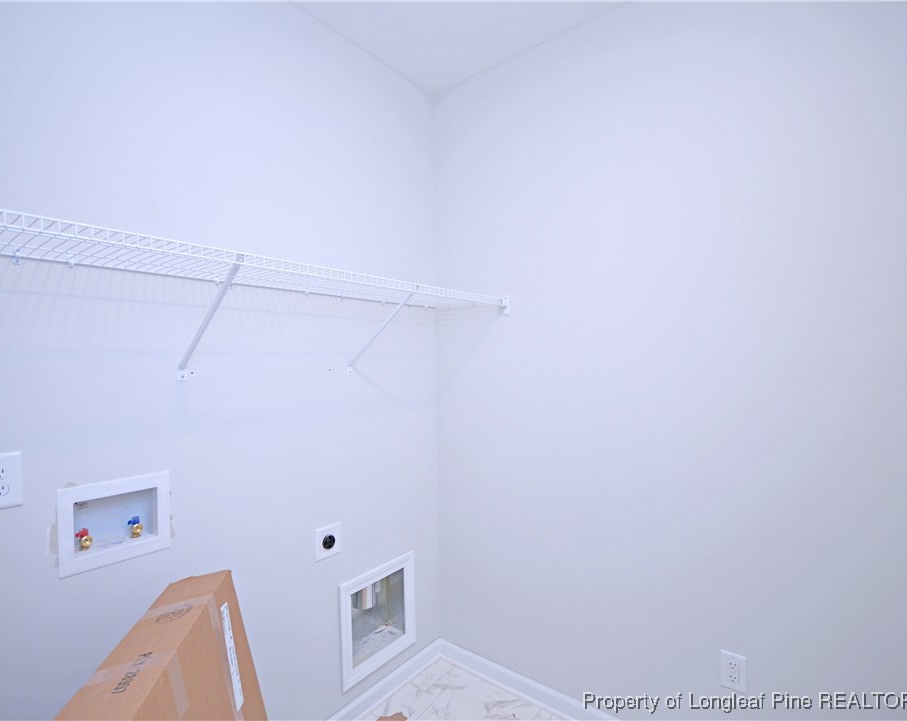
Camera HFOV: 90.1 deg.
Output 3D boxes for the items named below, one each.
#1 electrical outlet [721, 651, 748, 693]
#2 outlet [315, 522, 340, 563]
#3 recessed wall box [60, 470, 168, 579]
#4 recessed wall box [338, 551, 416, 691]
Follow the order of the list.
[{"bbox_3d":[0.891,0.996,1.443,0.071,0.116,0.008,0,0,39],"label":"electrical outlet"},{"bbox_3d":[-0.470,0.690,1.721,0.010,0.117,0.115,0,0,39],"label":"outlet"},{"bbox_3d":[-0.925,0.429,1.234,0.095,0.220,0.245,0,0,39],"label":"recessed wall box"},{"bbox_3d":[-0.347,1.089,1.959,0.120,0.425,0.415,0,0,39],"label":"recessed wall box"}]

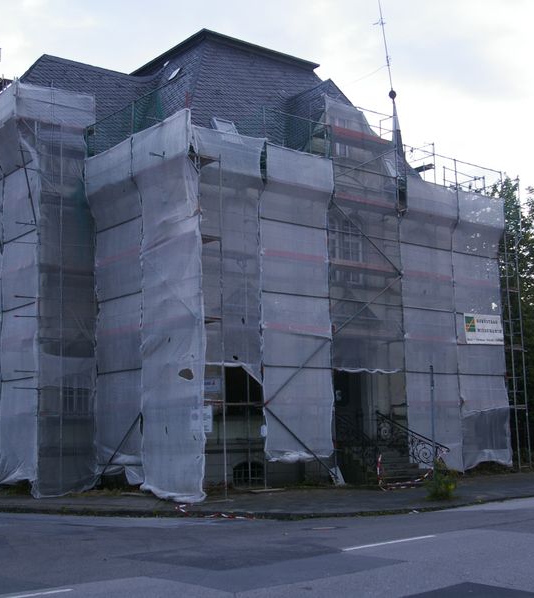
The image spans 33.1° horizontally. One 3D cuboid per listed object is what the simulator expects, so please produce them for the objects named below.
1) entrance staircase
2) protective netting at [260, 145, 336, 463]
[{"bbox_3d":[3.277,4.182,25.449,2.450,2.100,2.900,6,-11,-39],"label":"entrance staircase"},{"bbox_3d":[0.948,0.114,24.611,2.500,8.450,0.420,6,-11,-39],"label":"protective netting"}]

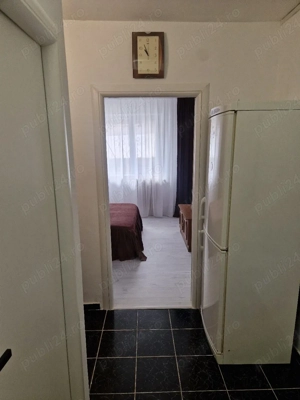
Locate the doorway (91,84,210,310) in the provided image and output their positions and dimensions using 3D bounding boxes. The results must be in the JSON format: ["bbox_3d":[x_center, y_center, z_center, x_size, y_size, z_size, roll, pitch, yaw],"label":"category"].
[{"bbox_3d":[0.017,0.042,2.469,0.986,2.067,0.140,-1,11,-1],"label":"doorway"}]

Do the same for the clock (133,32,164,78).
[{"bbox_3d":[-0.010,-1.158,2.146,0.250,0.336,0.045,-1,11,-1],"label":"clock"}]

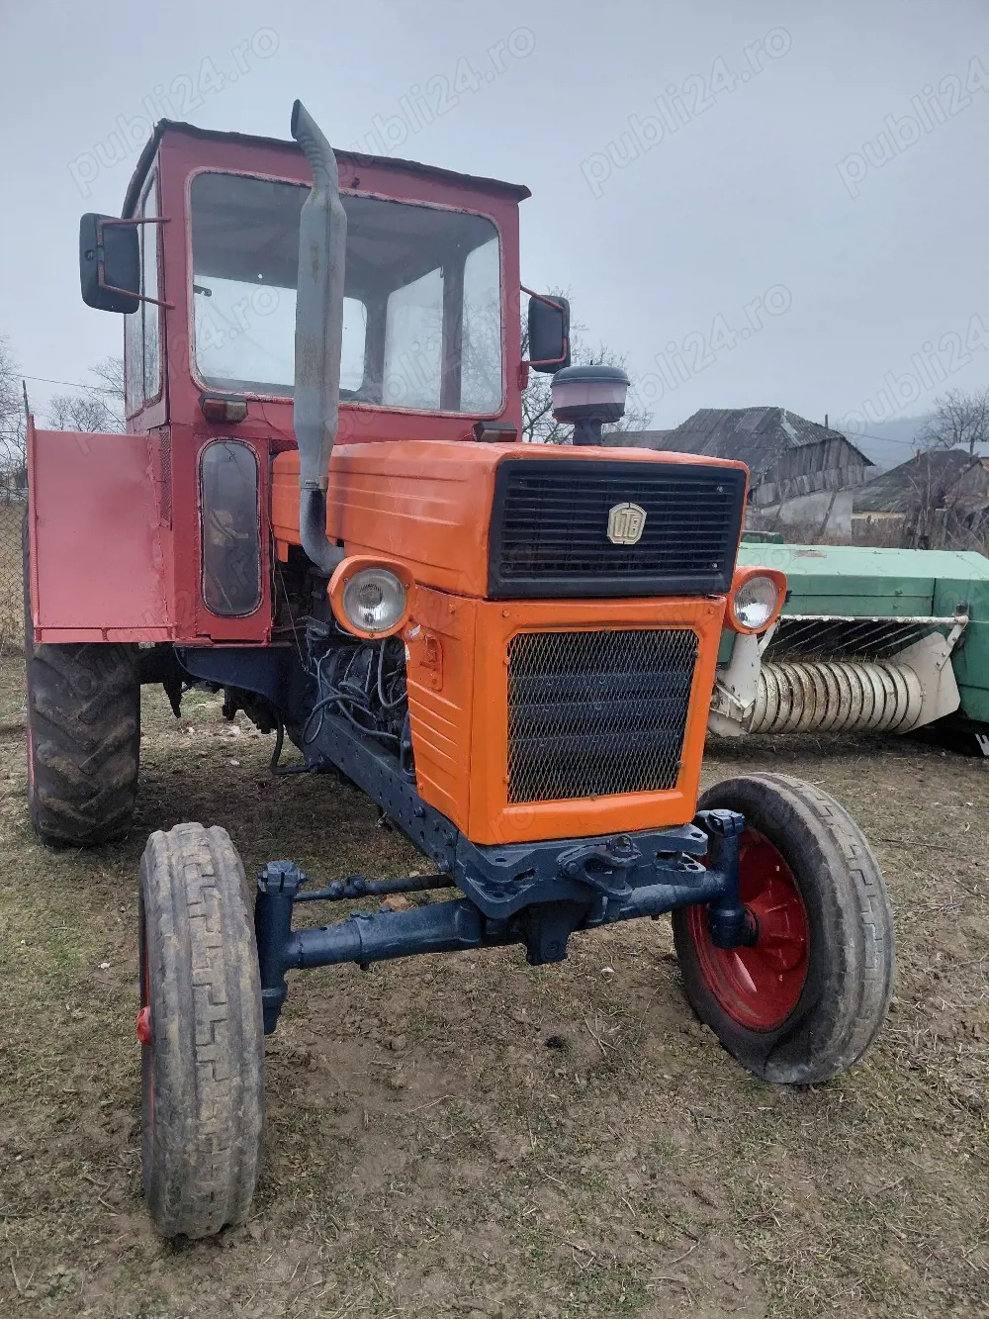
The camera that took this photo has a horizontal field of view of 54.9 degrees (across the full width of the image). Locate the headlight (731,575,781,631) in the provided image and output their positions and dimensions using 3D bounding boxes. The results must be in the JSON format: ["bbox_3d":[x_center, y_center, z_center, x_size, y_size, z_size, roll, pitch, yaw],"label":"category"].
[{"bbox_3d":[0.606,-0.146,2.269,0.140,0.140,0.080,-2,11,-25],"label":"headlight"}]

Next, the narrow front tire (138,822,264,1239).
[{"bbox_3d":[-0.635,0.755,2.013,0.180,0.810,0.810,-2,9,-23],"label":"narrow front tire"}]

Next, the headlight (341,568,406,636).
[{"bbox_3d":[-0.234,-0.111,1.811,0.123,0.123,0.075,-2,9,-23],"label":"headlight"}]

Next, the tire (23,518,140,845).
[{"bbox_3d":[-1.773,0.020,4.126,0.390,1.560,1.560,-2,9,-23],"label":"tire"}]

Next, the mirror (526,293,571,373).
[{"bbox_3d":[0.213,-1.297,3.786,0.168,0.305,0.065,-2,9,-23],"label":"mirror"}]

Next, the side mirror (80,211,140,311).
[{"bbox_3d":[-1.273,-1.310,3.151,0.175,0.310,0.065,-2,9,-23],"label":"side mirror"}]

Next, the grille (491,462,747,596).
[{"bbox_3d":[0.249,-0.256,1.919,0.570,0.268,0.050,-2,11,-25],"label":"grille"}]

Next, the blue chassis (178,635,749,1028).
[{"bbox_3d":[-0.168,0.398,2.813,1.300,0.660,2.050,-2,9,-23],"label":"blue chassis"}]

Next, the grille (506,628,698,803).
[{"bbox_3d":[0.223,0.112,2.004,0.450,0.370,0.030,-2,11,-25],"label":"grille"}]

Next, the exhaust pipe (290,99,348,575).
[{"bbox_3d":[-0.451,-0.812,2.494,0.155,1.190,0.135,-2,11,-25],"label":"exhaust pipe"}]

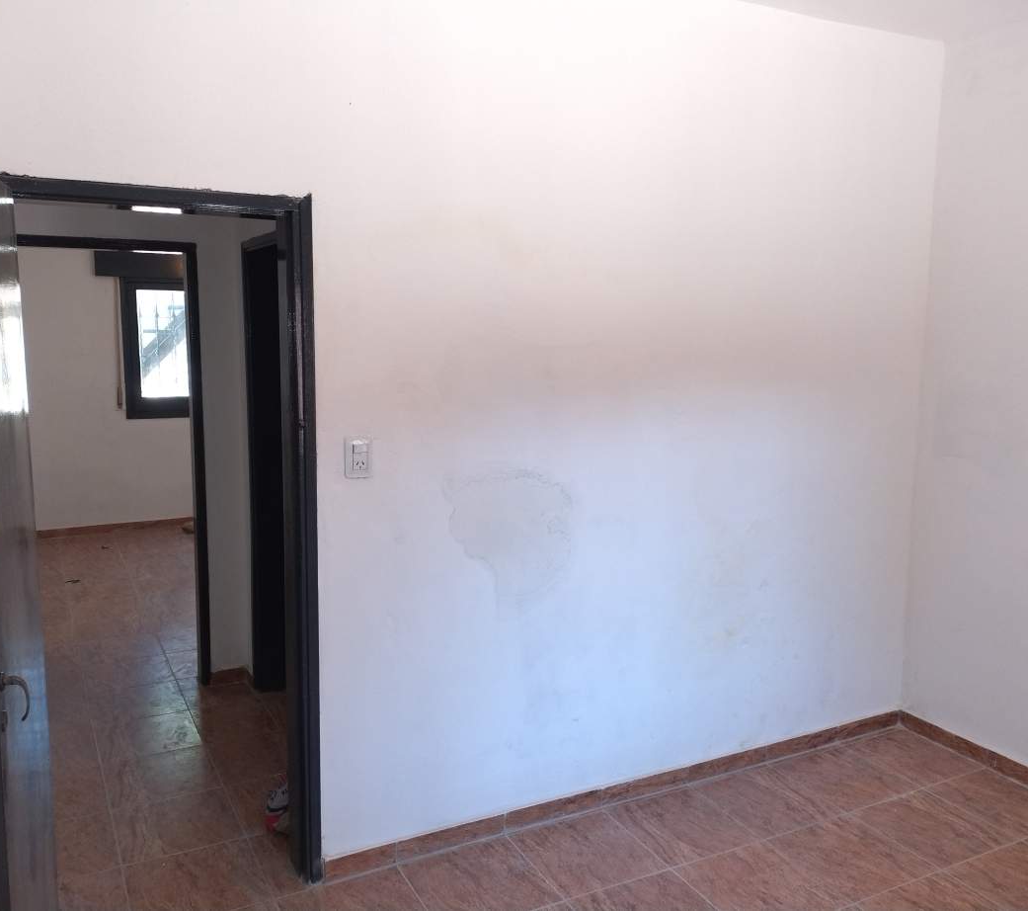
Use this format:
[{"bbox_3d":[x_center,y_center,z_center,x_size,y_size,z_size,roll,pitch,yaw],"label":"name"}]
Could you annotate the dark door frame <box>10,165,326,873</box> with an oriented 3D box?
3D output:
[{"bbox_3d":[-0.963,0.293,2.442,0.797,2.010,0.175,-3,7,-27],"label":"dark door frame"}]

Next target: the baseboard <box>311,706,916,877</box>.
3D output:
[{"bbox_3d":[0.551,1.203,3.251,2.543,0.062,0.015,-3,7,-27],"label":"baseboard"}]

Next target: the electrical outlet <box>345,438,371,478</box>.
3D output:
[{"bbox_3d":[-0.459,0.005,2.579,0.082,0.126,0.013,-3,7,-27],"label":"electrical outlet"}]

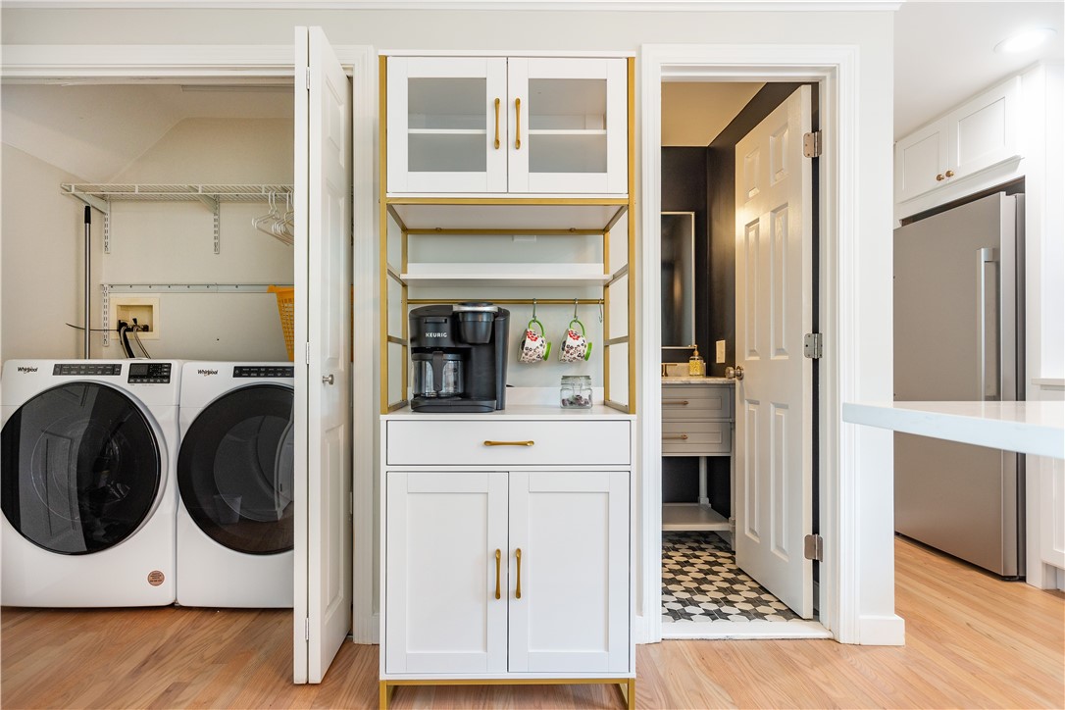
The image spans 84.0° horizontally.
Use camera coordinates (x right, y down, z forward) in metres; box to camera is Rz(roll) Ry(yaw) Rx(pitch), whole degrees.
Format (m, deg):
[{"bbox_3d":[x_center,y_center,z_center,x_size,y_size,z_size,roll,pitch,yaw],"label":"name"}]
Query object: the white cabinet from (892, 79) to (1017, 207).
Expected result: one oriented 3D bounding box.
[{"bbox_3d":[2.490,-1.085,3.140,0.580,0.365,0.860,0,-1,-4],"label":"white cabinet"}]

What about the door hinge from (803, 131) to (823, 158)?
[{"bbox_3d":[1.059,-0.794,2.235,0.058,0.097,0.045,0,-1,-2],"label":"door hinge"}]

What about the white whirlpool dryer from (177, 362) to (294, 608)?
[{"bbox_3d":[-1.085,0.523,2.735,0.686,0.985,0.780,0,-1,-2],"label":"white whirlpool dryer"}]

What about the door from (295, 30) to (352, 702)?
[{"bbox_3d":[-0.698,0.003,1.993,0.082,2.007,0.370,0,-1,-3],"label":"door"}]

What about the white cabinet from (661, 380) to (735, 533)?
[{"bbox_3d":[0.680,0.577,3.325,0.760,0.900,0.540,0,-1,-2],"label":"white cabinet"}]

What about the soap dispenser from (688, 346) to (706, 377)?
[{"bbox_3d":[0.952,0.036,3.420,0.088,0.178,0.085,0,-1,-14],"label":"soap dispenser"}]

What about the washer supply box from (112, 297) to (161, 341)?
[{"bbox_3d":[-2.108,-0.190,3.170,0.260,0.222,0.090,0,-1,-2],"label":"washer supply box"}]

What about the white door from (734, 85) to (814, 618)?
[{"bbox_3d":[1.026,-0.006,2.556,0.040,2.030,0.605,0,-1,-4],"label":"white door"}]

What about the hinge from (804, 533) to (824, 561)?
[{"bbox_3d":[1.065,0.730,2.235,0.058,0.100,0.045,0,-1,-2],"label":"hinge"}]

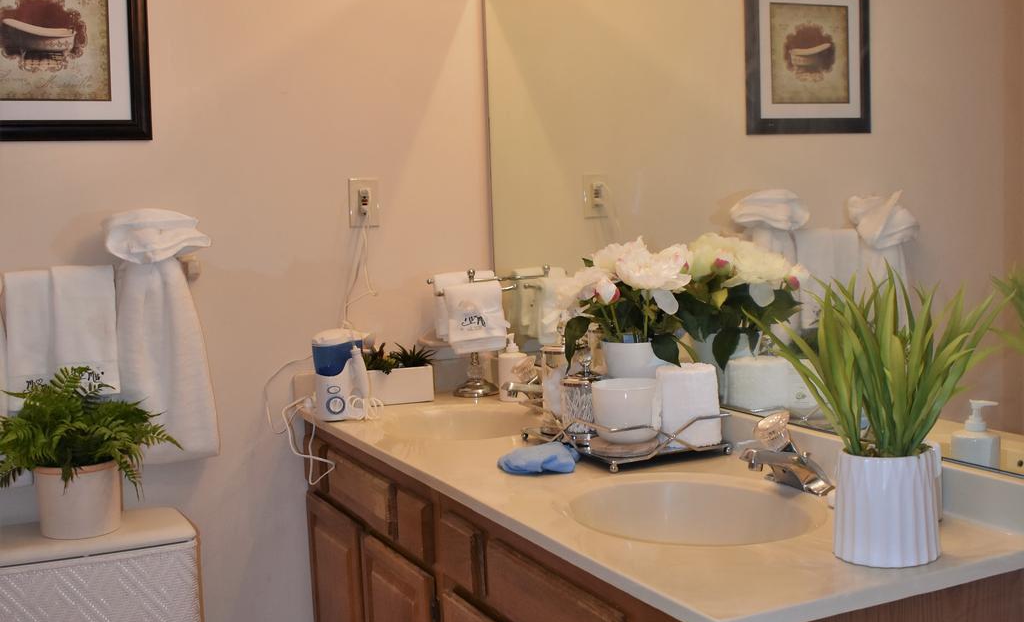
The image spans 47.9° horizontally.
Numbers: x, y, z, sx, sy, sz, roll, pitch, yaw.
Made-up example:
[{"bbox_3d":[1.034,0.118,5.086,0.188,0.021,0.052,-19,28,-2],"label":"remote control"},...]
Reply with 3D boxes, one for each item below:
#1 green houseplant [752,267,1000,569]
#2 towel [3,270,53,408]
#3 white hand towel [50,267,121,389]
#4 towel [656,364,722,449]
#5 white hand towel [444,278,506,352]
[{"bbox_3d":[0.511,0.143,1.589,0.320,0.390,0.310,-5,6,-27],"label":"green houseplant"},{"bbox_3d":[-1.113,0.065,2.644,0.092,0.315,0.045,-4,6,-25],"label":"towel"},{"bbox_3d":[-0.968,0.045,2.611,0.140,0.300,0.060,-4,5,-26],"label":"white hand towel"},{"bbox_3d":[0.340,0.186,2.245,0.135,0.162,0.045,-5,6,-27],"label":"towel"},{"bbox_3d":[-0.098,0.016,2.917,0.158,0.185,0.060,-4,5,-23],"label":"white hand towel"}]

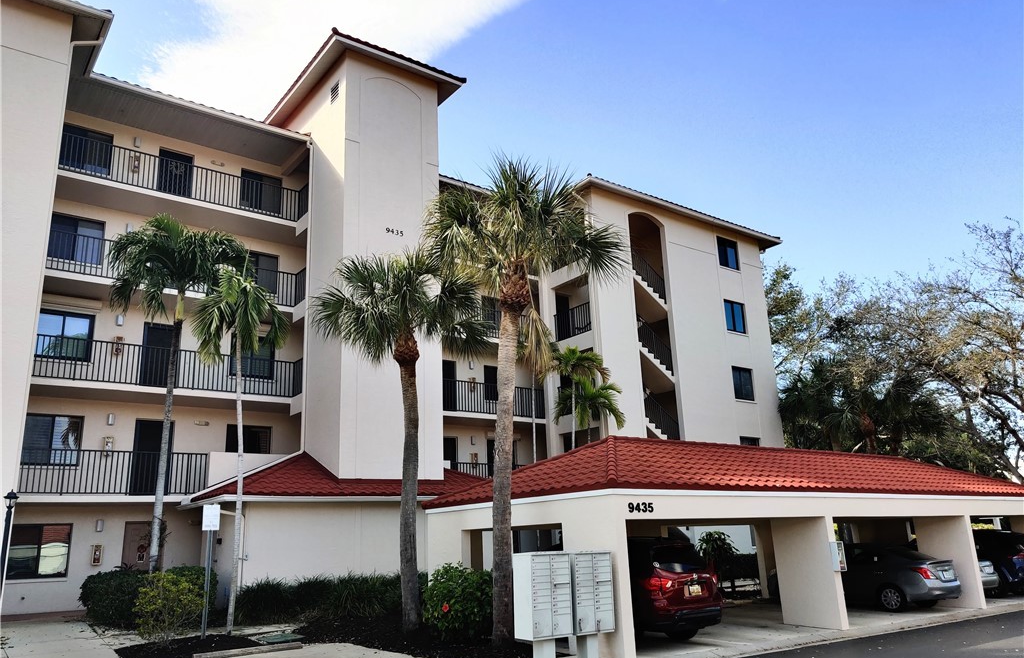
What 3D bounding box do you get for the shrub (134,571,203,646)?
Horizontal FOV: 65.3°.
[{"bbox_3d":[-5.878,4.775,13.725,1.220,1.190,1.200,9,-19,-37],"label":"shrub"}]

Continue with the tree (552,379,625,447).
[{"bbox_3d":[2.413,4.374,23.316,2.100,6.027,2.100,-3,-15,5],"label":"tree"}]

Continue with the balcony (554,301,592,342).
[{"bbox_3d":[2.148,-0.210,28.190,0.080,1.050,1.850,9,-19,-36],"label":"balcony"}]

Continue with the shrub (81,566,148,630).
[{"bbox_3d":[-8.201,5.568,16.554,1.535,1.123,1.400,5,-16,-25],"label":"shrub"}]

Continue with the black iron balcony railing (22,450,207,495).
[{"bbox_3d":[-9.668,3.550,19.641,4.269,1.021,0.081,9,-19,-37],"label":"black iron balcony railing"}]

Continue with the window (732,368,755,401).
[{"bbox_3d":[9.145,2.185,31.572,1.295,1.304,0.100,9,-19,-37],"label":"window"}]

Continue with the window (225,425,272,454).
[{"bbox_3d":[-7.682,3.487,23.310,1.330,1.300,0.120,9,-19,-36],"label":"window"}]

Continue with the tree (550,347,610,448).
[{"bbox_3d":[2.132,3.870,23.240,1.900,6.981,1.900,-3,-15,5],"label":"tree"}]

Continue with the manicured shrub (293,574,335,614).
[{"bbox_3d":[-4.197,5.592,16.887,0.850,0.850,0.850,9,-19,-37],"label":"manicured shrub"}]

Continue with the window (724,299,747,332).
[{"bbox_3d":[9.038,-0.485,32.288,1.295,1.292,0.100,9,-19,-37],"label":"window"}]

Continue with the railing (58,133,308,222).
[{"bbox_3d":[-9.514,-3.917,22.958,6.519,1.211,1.810,9,-19,-37],"label":"railing"}]

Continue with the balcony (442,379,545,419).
[{"bbox_3d":[-0.864,2.624,27.648,4.300,1.200,1.300,9,-19,-36],"label":"balcony"}]

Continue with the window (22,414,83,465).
[{"bbox_3d":[-11.675,2.838,20.352,1.339,1.295,0.100,9,-19,-37],"label":"window"}]

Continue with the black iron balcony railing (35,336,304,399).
[{"bbox_3d":[-8.696,1.000,20.809,6.542,1.090,0.673,9,-19,-37],"label":"black iron balcony railing"}]

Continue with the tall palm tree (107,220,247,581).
[{"bbox_3d":[-7.957,1.732,18.369,3.200,9.410,3.200,9,-19,-37],"label":"tall palm tree"}]

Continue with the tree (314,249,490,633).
[{"bbox_3d":[-2.235,1.987,15.928,3.500,7.600,3.400,0,-15,-8],"label":"tree"}]

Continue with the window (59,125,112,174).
[{"bbox_3d":[-12.050,-5.022,22.547,1.359,1.330,0.116,9,-19,-37],"label":"window"}]

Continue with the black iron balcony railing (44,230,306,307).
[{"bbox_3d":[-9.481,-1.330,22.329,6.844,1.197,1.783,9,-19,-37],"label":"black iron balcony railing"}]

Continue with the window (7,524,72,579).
[{"bbox_3d":[-11.665,5.498,19.727,1.340,1.321,0.116,9,-19,-37],"label":"window"}]

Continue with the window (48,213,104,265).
[{"bbox_3d":[-11.833,-2.429,21.748,1.320,1.300,0.120,9,-19,-36],"label":"window"}]

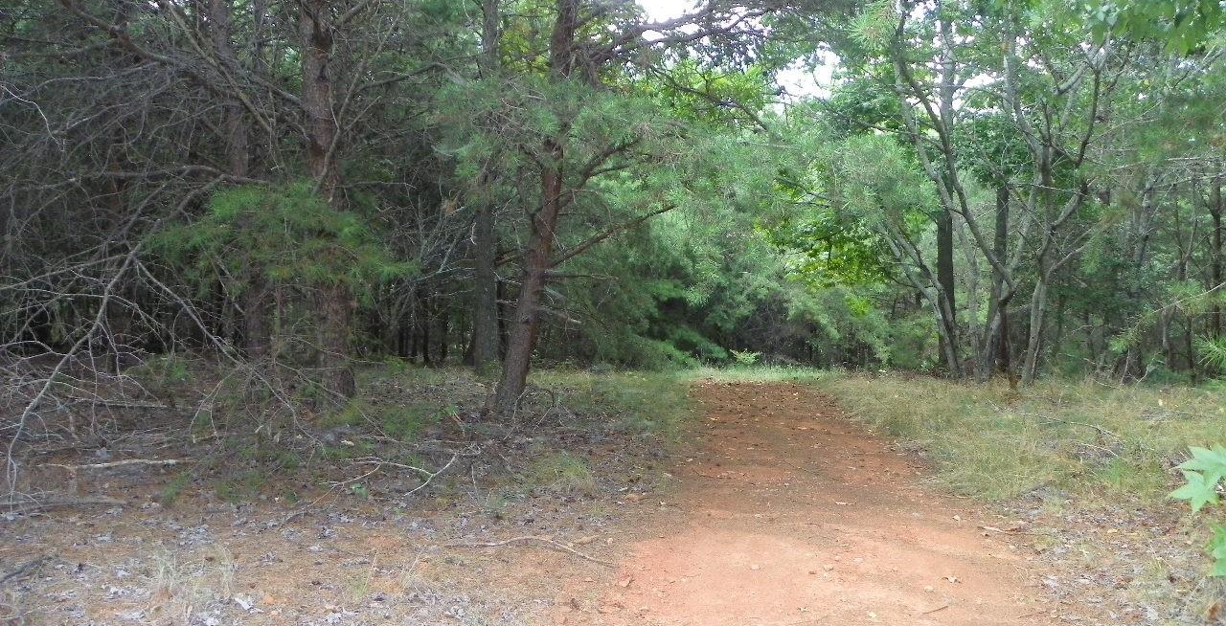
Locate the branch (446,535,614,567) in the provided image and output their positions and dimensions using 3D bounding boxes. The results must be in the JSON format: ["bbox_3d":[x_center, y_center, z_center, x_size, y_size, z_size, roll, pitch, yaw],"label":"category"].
[{"bbox_3d":[-0.469,1.379,5.319,1.030,0.050,0.220,1,2,19],"label":"branch"}]

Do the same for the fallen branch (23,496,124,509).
[{"bbox_3d":[-3.809,1.341,6.512,0.700,0.060,0.090,0,2,-2],"label":"fallen branch"}]

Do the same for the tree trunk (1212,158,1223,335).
[{"bbox_3d":[9.524,-0.988,14.500,0.160,2.800,0.160,0,2,0],"label":"tree trunk"}]

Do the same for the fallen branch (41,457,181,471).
[{"bbox_3d":[-4.325,1.297,7.919,1.160,0.070,0.120,0,2,-4],"label":"fallen branch"}]

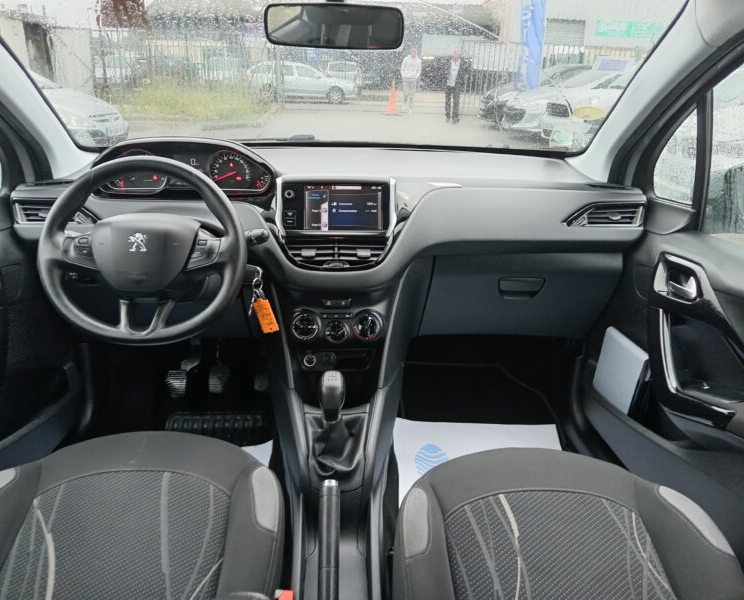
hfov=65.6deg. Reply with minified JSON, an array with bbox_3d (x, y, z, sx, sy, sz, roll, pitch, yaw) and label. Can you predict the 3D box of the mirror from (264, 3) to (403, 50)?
[{"bbox_3d":[-0.062,-0.471,0.996,0.240,0.065,0.040,5,26,8],"label":"mirror"}]

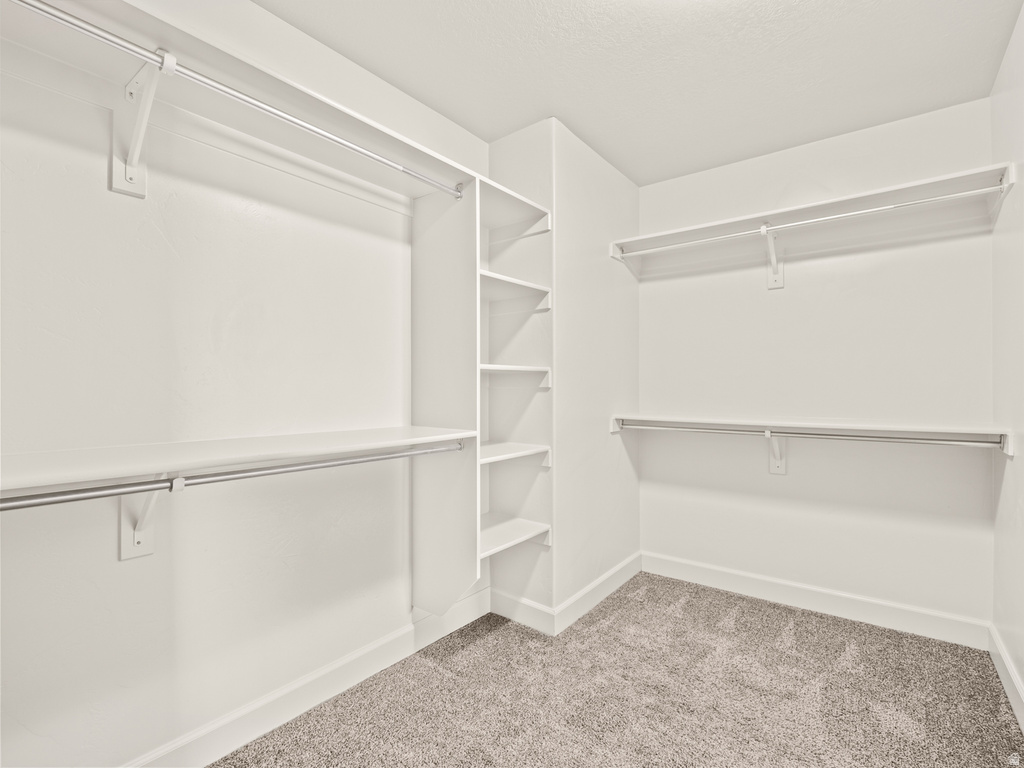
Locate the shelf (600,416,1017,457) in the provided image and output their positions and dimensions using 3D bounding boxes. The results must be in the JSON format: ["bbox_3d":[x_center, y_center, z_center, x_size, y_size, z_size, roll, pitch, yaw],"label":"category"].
[{"bbox_3d":[1.354,0.225,2.416,1.615,0.100,0.419,0,-1,36],"label":"shelf"}]

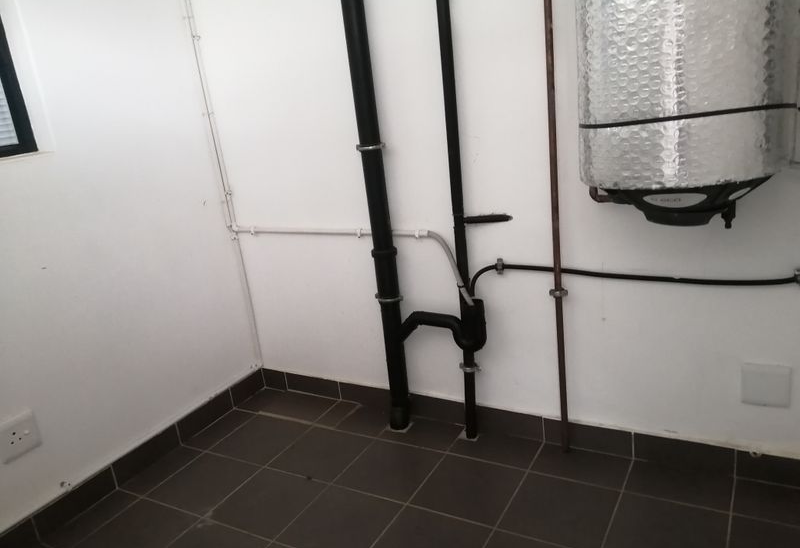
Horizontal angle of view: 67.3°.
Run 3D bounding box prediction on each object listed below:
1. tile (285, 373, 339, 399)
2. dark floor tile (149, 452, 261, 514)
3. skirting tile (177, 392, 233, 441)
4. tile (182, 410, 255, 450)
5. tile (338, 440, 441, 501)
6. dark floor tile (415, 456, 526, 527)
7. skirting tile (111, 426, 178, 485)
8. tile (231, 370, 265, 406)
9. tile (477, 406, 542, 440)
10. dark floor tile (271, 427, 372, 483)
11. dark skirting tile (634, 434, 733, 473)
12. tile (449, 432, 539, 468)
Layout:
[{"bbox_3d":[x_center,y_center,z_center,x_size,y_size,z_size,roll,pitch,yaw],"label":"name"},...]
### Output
[{"bbox_3d":[-0.404,0.528,2.792,0.304,0.098,0.010,3,19,30],"label":"tile"},{"bbox_3d":[-0.728,0.781,2.252,0.308,0.010,0.308,3,19,30],"label":"dark floor tile"},{"bbox_3d":[-0.848,0.622,2.645,0.010,0.098,0.308,3,19,30],"label":"skirting tile"},{"bbox_3d":[-0.775,0.677,2.622,0.141,0.010,0.308,3,19,30],"label":"tile"},{"bbox_3d":[-0.035,0.717,2.200,0.308,0.010,0.308,3,19,30],"label":"tile"},{"bbox_3d":[0.230,0.713,1.992,0.300,0.012,0.300,3,19,30],"label":"dark floor tile"},{"bbox_3d":[-0.999,0.715,2.388,0.010,0.098,0.308,3,19,30],"label":"skirting tile"},{"bbox_3d":[-0.722,0.545,2.857,0.010,0.098,0.200,3,19,30],"label":"tile"},{"bbox_3d":[0.397,0.555,2.265,0.300,0.096,0.012,3,19,31],"label":"tile"},{"bbox_3d":[-0.306,0.703,2.354,0.308,0.010,0.308,3,19,30],"label":"dark floor tile"},{"bbox_3d":[0.914,0.582,1.948,0.300,0.096,0.012,3,19,31],"label":"dark skirting tile"},{"bbox_3d":[0.352,0.638,2.196,0.300,0.012,0.191,3,19,30],"label":"tile"}]

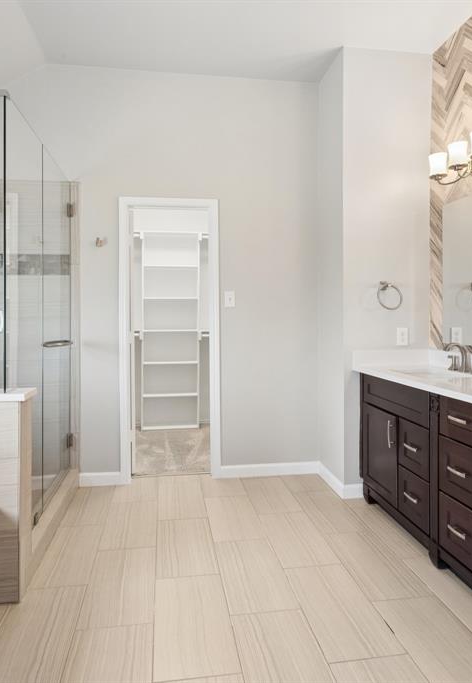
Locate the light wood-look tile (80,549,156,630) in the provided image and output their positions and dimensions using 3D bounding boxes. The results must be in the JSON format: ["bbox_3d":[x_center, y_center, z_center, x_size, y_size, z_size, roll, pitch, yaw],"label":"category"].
[{"bbox_3d":[-0.524,1.122,1.977,0.300,0.010,0.600,0,3,-9],"label":"light wood-look tile"}]

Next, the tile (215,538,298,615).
[{"bbox_3d":[0.077,1.121,2.072,0.300,0.010,0.600,0,3,-9],"label":"tile"}]

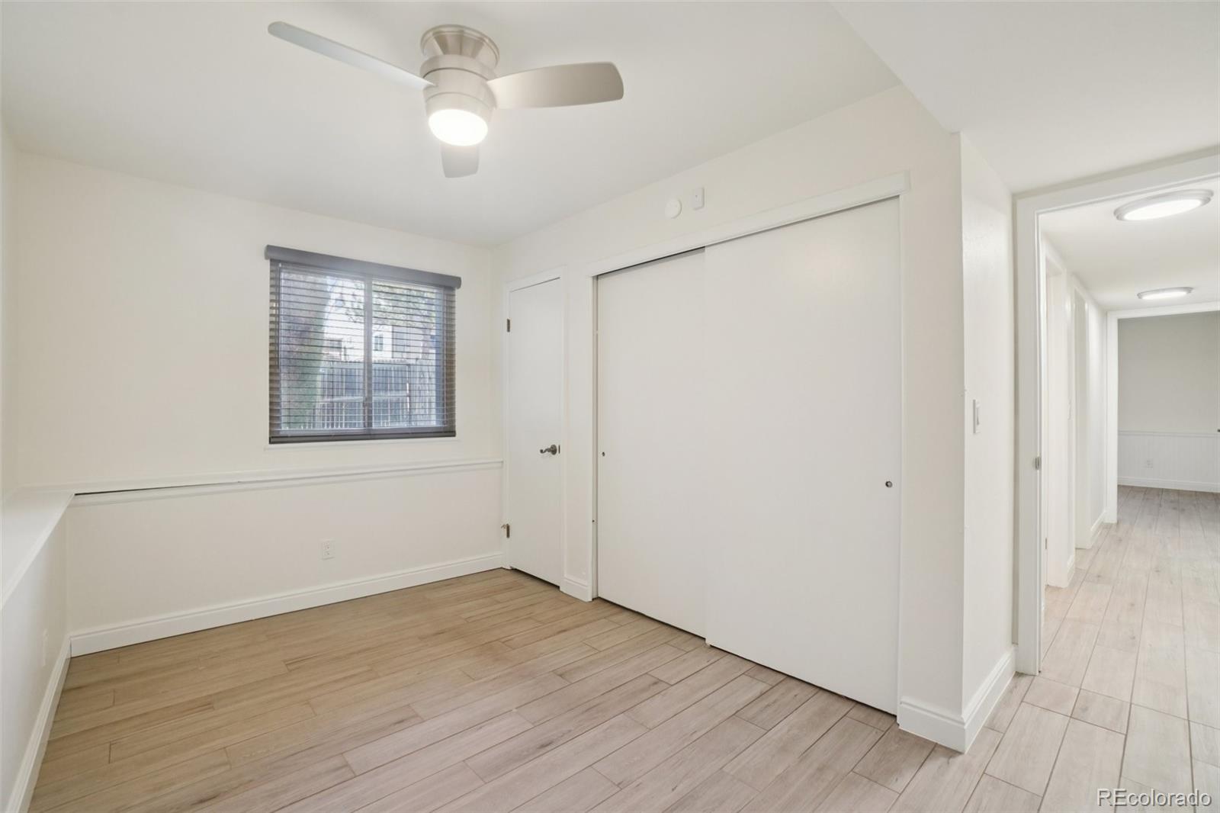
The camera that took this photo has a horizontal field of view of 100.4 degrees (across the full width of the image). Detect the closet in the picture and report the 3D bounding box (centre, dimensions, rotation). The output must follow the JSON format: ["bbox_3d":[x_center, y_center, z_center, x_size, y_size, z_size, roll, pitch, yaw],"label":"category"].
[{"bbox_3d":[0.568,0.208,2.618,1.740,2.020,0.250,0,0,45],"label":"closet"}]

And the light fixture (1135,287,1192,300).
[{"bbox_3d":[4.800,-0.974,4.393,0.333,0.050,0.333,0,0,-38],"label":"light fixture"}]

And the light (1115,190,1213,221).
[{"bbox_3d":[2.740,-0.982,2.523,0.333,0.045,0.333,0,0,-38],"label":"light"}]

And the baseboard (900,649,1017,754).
[{"bbox_3d":[1.472,1.156,2.118,0.827,0.120,0.216,0,0,-43],"label":"baseboard"}]

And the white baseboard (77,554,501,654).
[{"bbox_3d":[-1.711,1.167,3.160,2.281,0.105,0.025,0,0,-38],"label":"white baseboard"}]

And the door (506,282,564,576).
[{"bbox_3d":[-0.531,0.186,3.605,0.600,2.040,0.060,0,0,45],"label":"door"}]

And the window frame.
[{"bbox_3d":[-1.668,-0.384,3.542,1.220,1.220,0.070,0,0,-38],"label":"window frame"}]

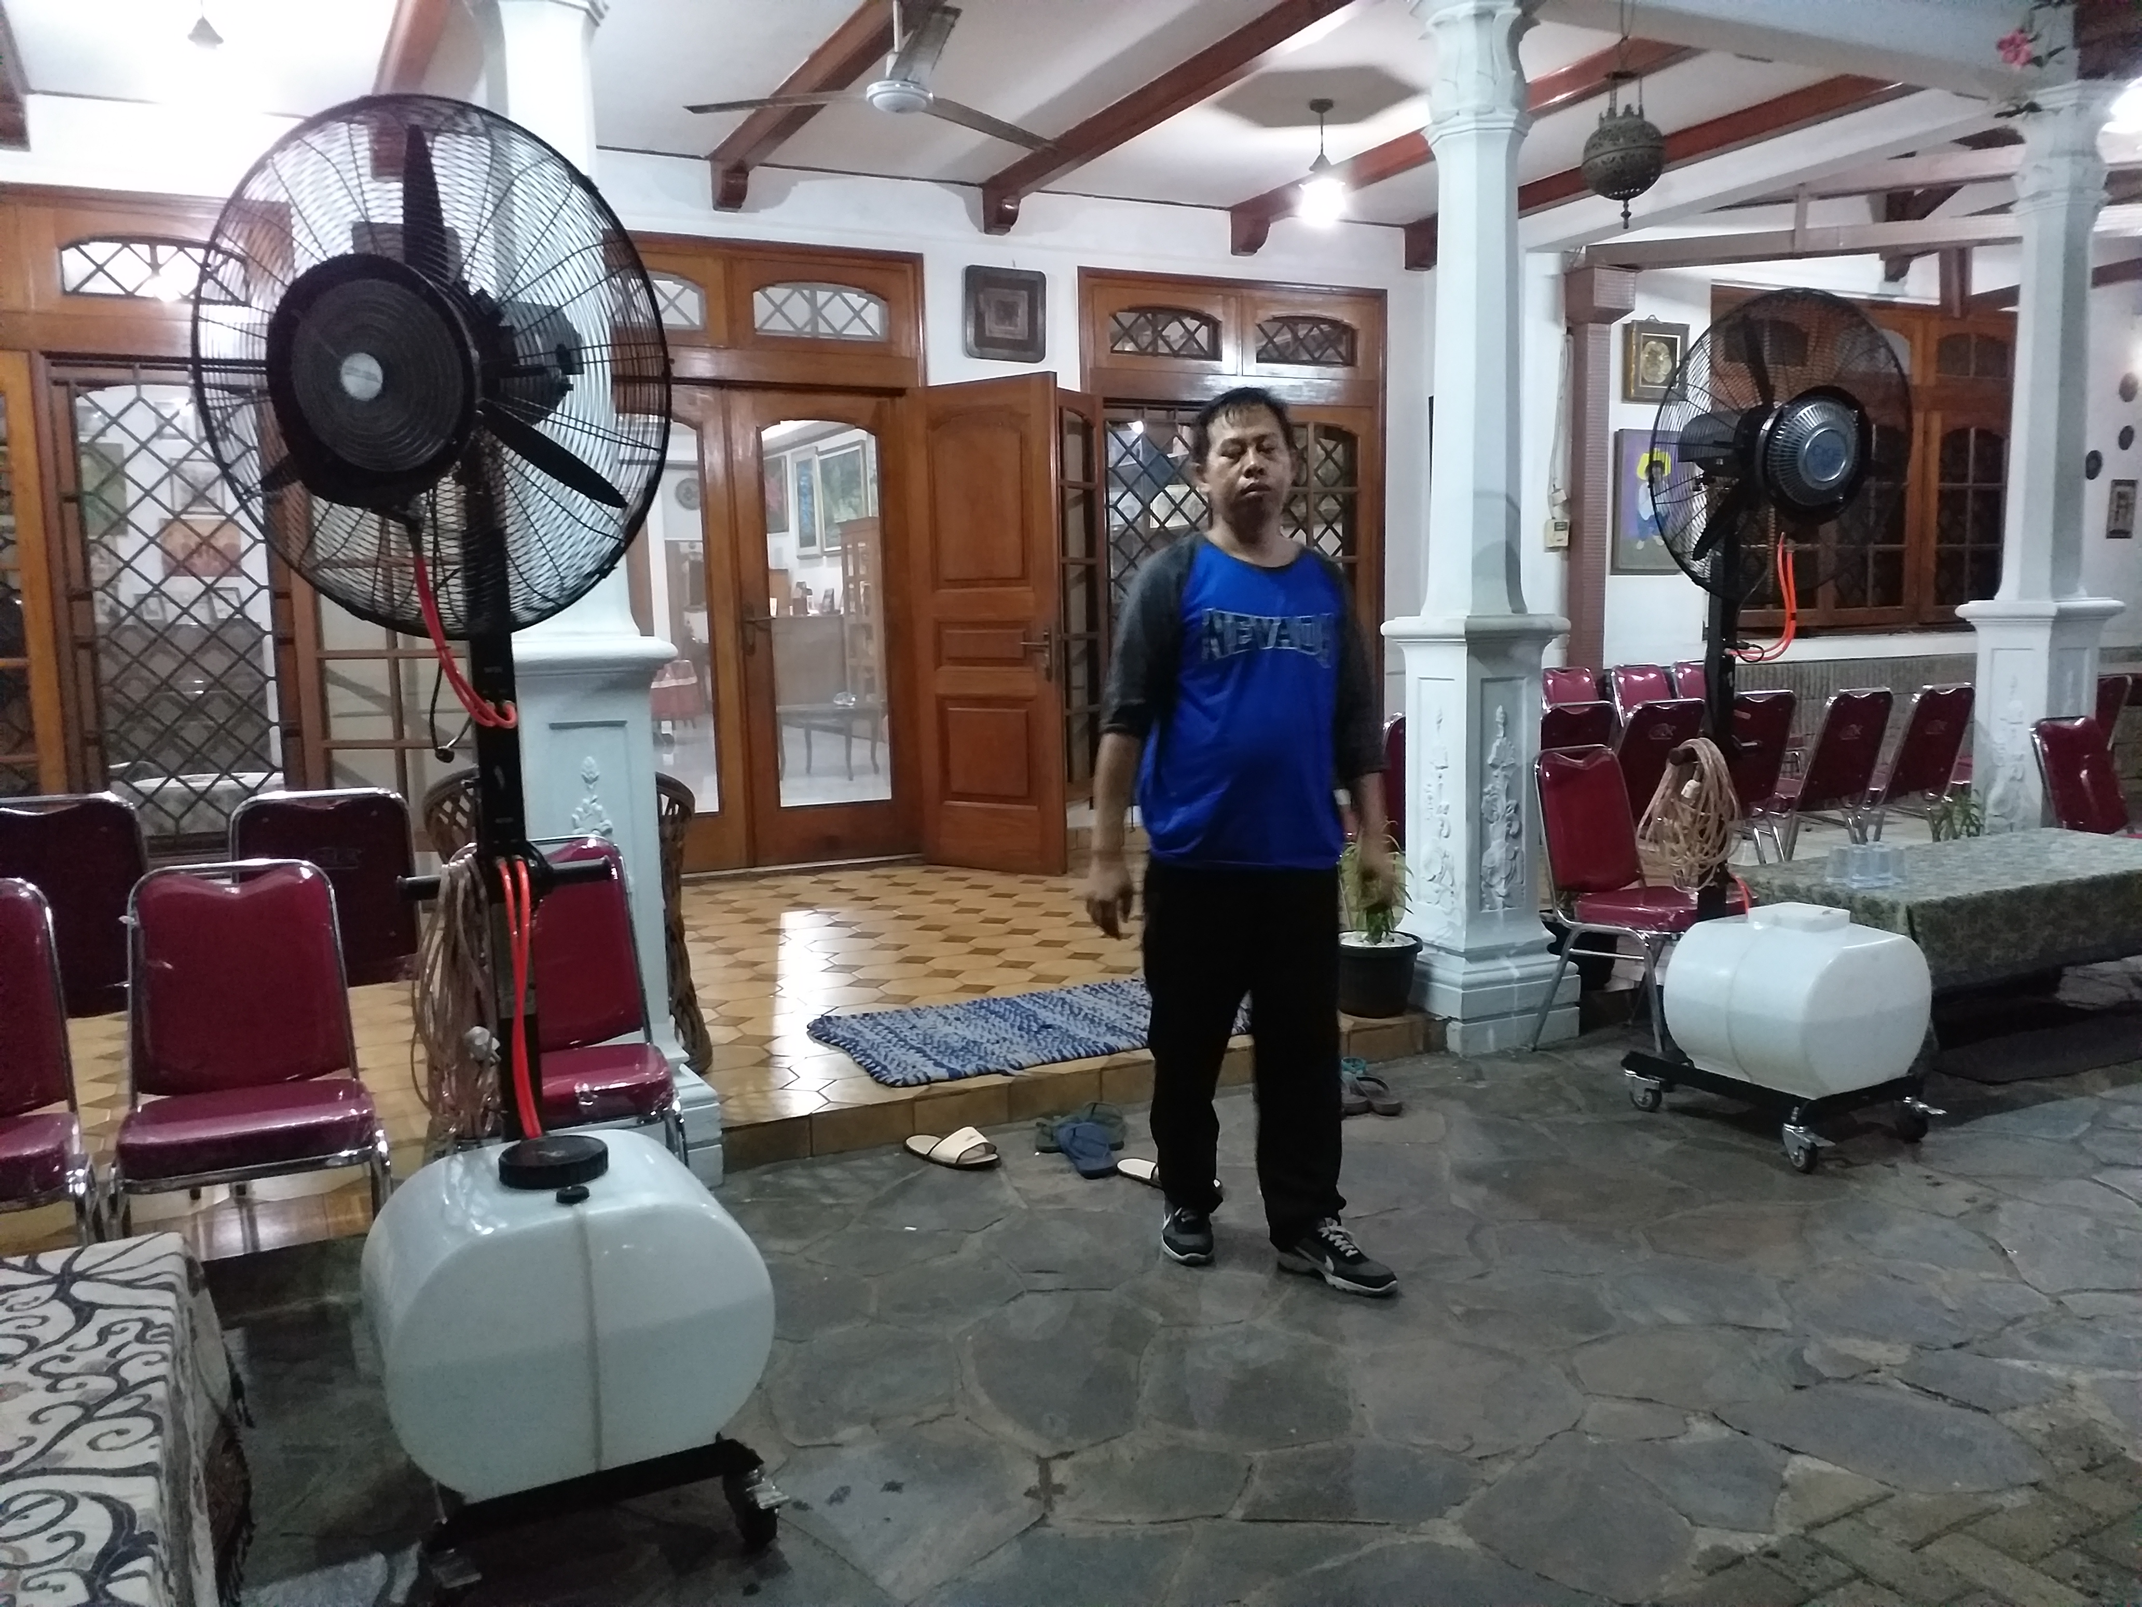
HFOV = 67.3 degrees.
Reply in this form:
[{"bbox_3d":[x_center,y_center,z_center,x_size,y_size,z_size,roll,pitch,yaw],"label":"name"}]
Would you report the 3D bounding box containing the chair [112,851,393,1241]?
[{"bbox_3d":[-1.466,0.561,2.899,0.442,0.861,0.502,-5,8,-28],"label":"chair"}]

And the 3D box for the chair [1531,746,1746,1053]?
[{"bbox_3d":[1.637,0.289,4.571,0.450,0.857,0.490,-6,9,-35],"label":"chair"}]

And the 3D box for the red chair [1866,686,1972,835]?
[{"bbox_3d":[3.575,-0.090,7.030,0.450,0.857,0.490,-6,8,-34],"label":"red chair"}]

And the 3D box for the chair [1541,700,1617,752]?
[{"bbox_3d":[1.877,0.014,6.551,0.450,0.857,0.490,-6,8,-32],"label":"chair"}]

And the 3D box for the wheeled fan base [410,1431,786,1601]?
[{"bbox_3d":[-0.729,0.974,2.410,0.449,0.156,0.528,-5,8,-23],"label":"wheeled fan base"}]

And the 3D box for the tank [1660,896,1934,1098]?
[{"bbox_3d":[1.766,0.442,3.923,0.445,0.403,0.403,-5,8,-27],"label":"tank"}]

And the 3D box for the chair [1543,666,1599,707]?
[{"bbox_3d":[2.284,-0.142,6.853,0.445,0.860,0.530,-5,8,-26],"label":"chair"}]

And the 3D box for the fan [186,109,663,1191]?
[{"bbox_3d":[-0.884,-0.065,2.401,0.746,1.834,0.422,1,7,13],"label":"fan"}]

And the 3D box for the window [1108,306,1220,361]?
[{"bbox_3d":[0.497,-2.435,8.322,0.674,0.255,0.050,-5,8,-27],"label":"window"}]

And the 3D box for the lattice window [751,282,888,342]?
[{"bbox_3d":[-1.161,-2.287,7.480,0.667,0.265,0.050,-5,8,-27],"label":"lattice window"}]

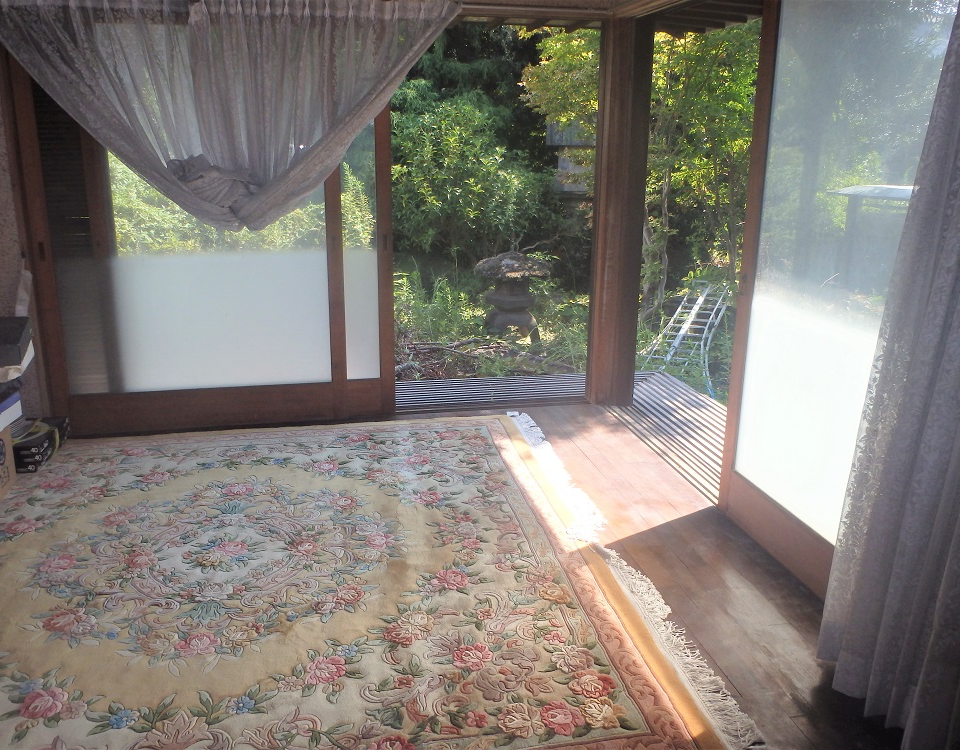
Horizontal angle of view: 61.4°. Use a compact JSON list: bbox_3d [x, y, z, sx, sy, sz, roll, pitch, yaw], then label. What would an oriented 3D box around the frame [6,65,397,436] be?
[{"bbox_3d":[-1.222,-0.643,3.800,1.619,1.824,0.090,-2,15,-11],"label":"frame"}]

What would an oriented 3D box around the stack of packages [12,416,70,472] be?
[{"bbox_3d":[-1.974,0.299,3.505,0.227,0.110,0.410,-3,15,-12],"label":"stack of packages"}]

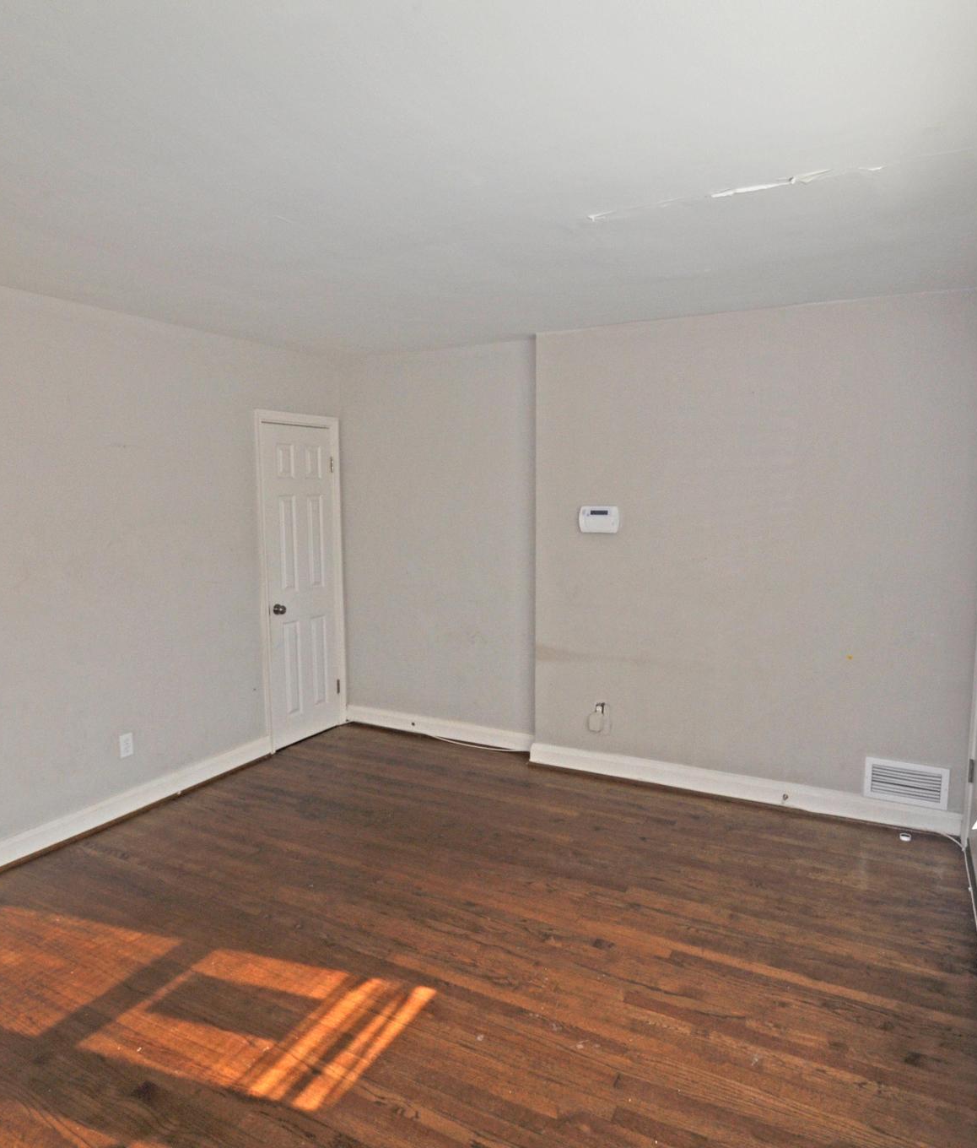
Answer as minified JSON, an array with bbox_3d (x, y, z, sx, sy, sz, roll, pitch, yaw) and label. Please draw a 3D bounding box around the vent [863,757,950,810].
[{"bbox_3d":[1.964,0.986,3.381,0.343,0.197,0.020,3,7,25],"label":"vent"}]

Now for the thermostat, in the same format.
[{"bbox_3d":[0.590,-0.289,3.864,0.220,0.145,0.032,3,7,25],"label":"thermostat"}]

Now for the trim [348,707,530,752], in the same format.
[{"bbox_3d":[-0.353,1.016,4.738,1.390,0.117,0.020,3,7,25],"label":"trim"}]

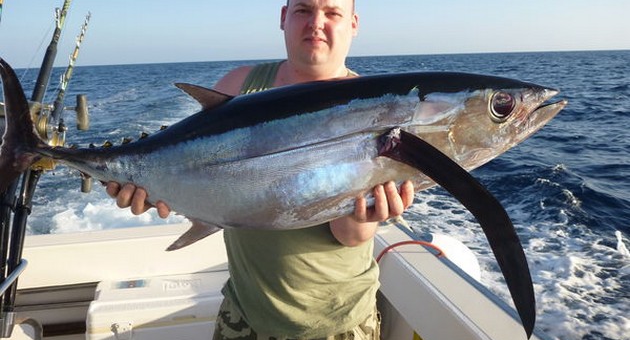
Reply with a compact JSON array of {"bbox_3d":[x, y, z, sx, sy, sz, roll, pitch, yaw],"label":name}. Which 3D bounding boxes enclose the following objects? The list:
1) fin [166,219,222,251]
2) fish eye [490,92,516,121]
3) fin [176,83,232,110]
[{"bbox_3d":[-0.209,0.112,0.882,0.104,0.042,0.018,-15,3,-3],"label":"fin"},{"bbox_3d":[0.320,-0.108,0.868,0.043,0.045,0.022,-6,1,-10],"label":"fish eye"},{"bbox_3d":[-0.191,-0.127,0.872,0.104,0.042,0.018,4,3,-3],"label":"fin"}]

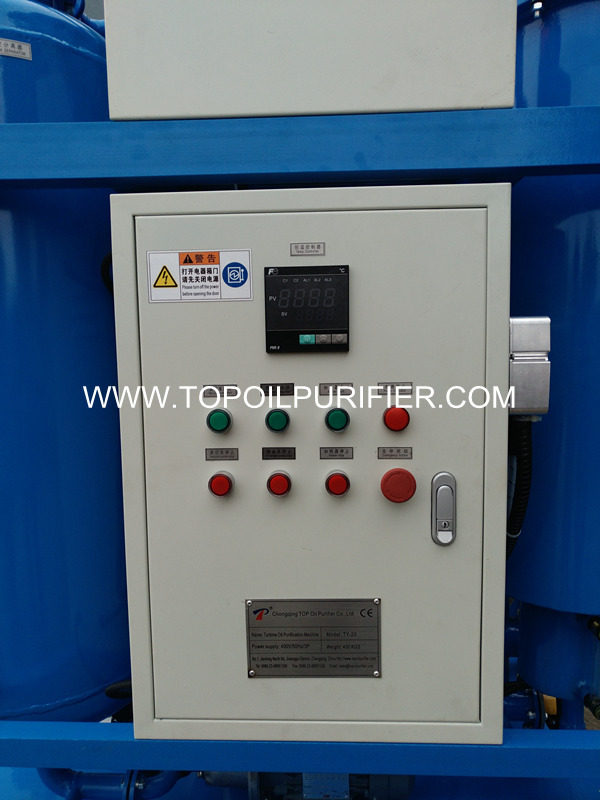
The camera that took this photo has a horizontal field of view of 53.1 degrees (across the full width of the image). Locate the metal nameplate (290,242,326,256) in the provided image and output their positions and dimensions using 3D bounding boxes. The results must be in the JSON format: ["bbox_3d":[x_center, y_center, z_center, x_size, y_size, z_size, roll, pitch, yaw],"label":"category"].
[{"bbox_3d":[0.009,-0.173,0.687,0.040,0.015,0.002,-1,5,3],"label":"metal nameplate"}]

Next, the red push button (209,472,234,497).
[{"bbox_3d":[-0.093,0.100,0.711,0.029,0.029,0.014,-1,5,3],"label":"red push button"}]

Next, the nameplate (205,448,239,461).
[{"bbox_3d":[-0.093,0.065,0.714,0.040,0.015,0.002,-1,5,3],"label":"nameplate"}]

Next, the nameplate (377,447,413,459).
[{"bbox_3d":[0.112,0.062,0.705,0.040,0.014,0.002,-1,5,3],"label":"nameplate"}]

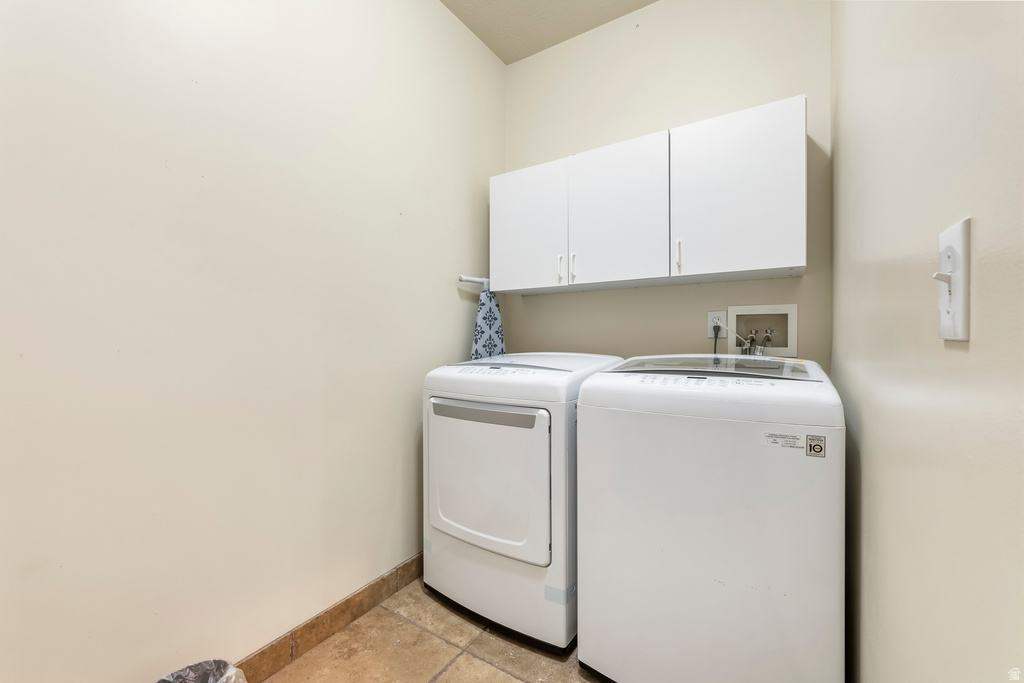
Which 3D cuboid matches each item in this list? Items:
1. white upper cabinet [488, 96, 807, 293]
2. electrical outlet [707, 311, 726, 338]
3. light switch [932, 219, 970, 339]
[{"bbox_3d":[0.544,-0.569,1.896,1.360,0.606,0.315,0,0,33],"label":"white upper cabinet"},{"bbox_3d":[0.932,-0.076,1.804,0.073,0.117,0.012,0,0,32],"label":"electrical outlet"},{"bbox_3d":[0.478,-0.063,0.440,0.020,0.121,0.077,0,0,34],"label":"light switch"}]

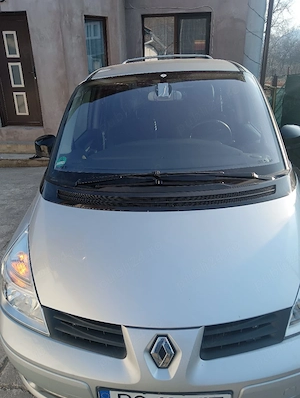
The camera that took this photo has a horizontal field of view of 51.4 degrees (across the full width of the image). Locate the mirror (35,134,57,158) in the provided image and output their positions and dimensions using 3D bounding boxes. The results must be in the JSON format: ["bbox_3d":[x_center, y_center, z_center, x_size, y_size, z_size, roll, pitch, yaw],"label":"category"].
[{"bbox_3d":[-0.863,-0.447,2.619,0.190,0.180,0.140,-1,22,3],"label":"mirror"}]

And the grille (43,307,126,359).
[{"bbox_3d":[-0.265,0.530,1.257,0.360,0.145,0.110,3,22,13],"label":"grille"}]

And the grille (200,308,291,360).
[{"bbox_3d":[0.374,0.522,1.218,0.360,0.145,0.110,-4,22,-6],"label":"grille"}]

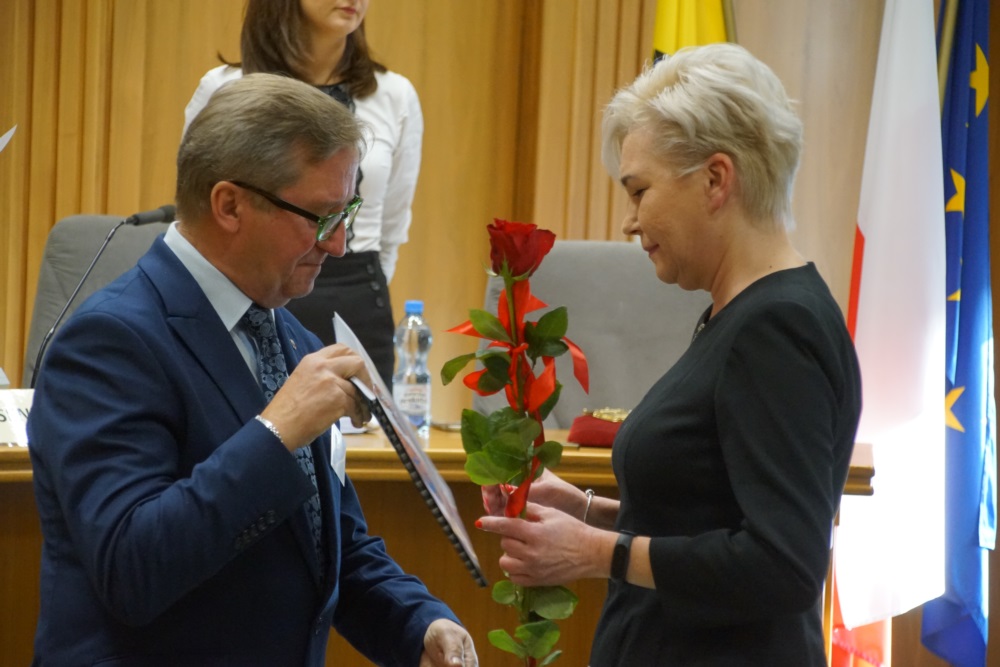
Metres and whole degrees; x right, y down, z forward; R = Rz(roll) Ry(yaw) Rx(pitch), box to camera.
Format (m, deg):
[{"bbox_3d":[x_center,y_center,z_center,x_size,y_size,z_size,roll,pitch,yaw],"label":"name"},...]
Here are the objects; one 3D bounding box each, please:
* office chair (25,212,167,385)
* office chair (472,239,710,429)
[{"bbox_3d":[-0.619,0.384,7.200,0.620,1.150,0.640,2,5,-3],"label":"office chair"},{"bbox_3d":[0.200,0.380,7.600,0.620,1.120,0.660,0,2,4],"label":"office chair"}]

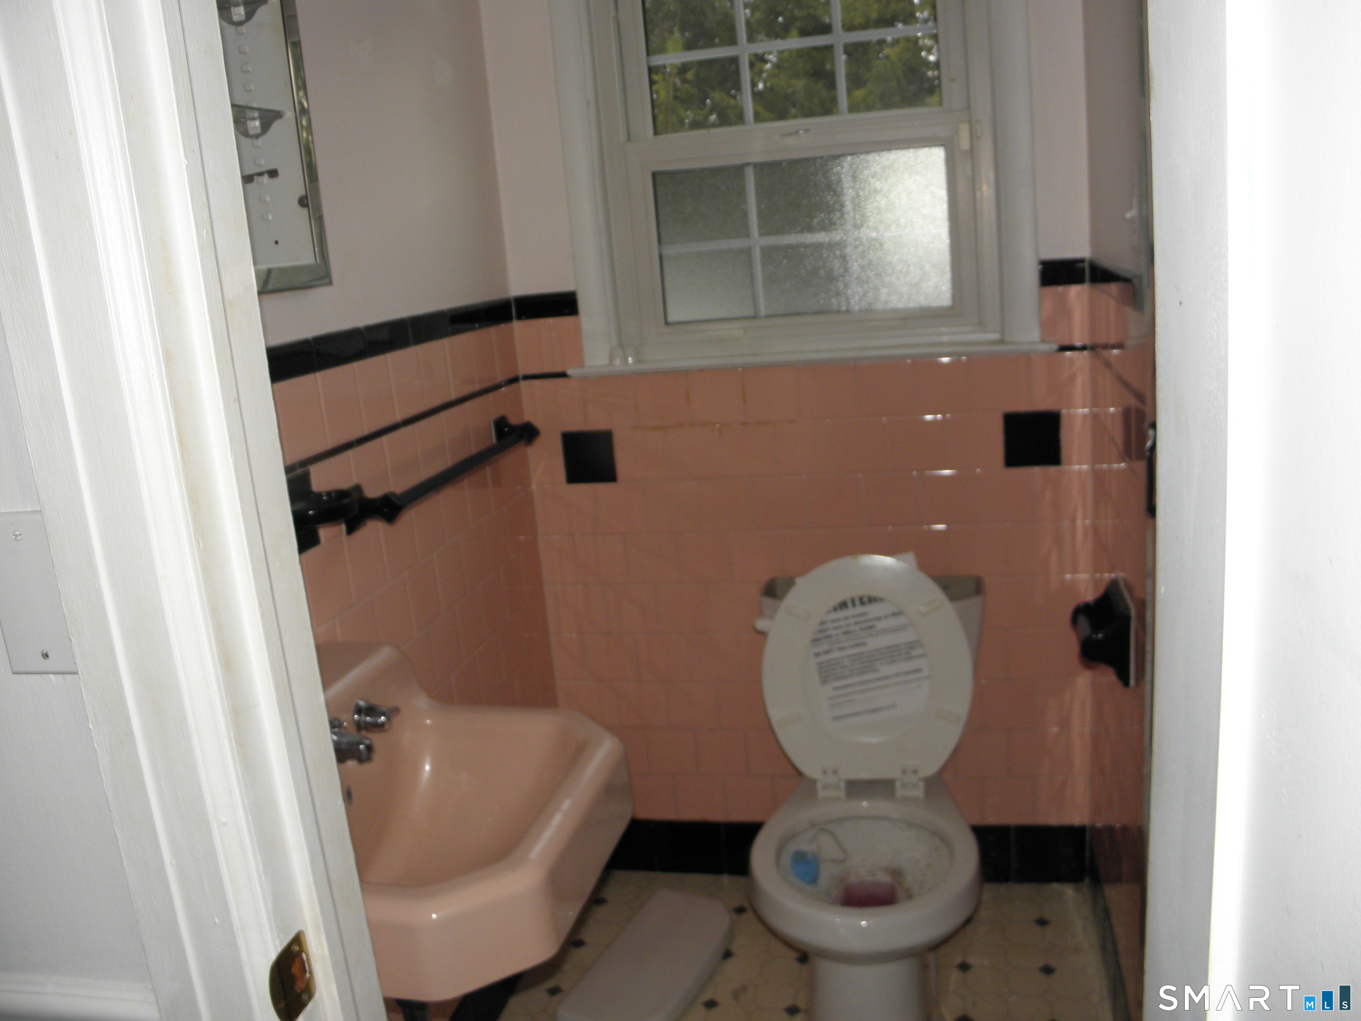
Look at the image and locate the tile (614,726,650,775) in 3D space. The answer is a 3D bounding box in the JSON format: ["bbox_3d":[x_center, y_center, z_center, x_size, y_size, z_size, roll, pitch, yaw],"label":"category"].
[{"bbox_3d":[-0.126,0.527,2.433,0.108,0.108,0.012,-2,14,13],"label":"tile"}]

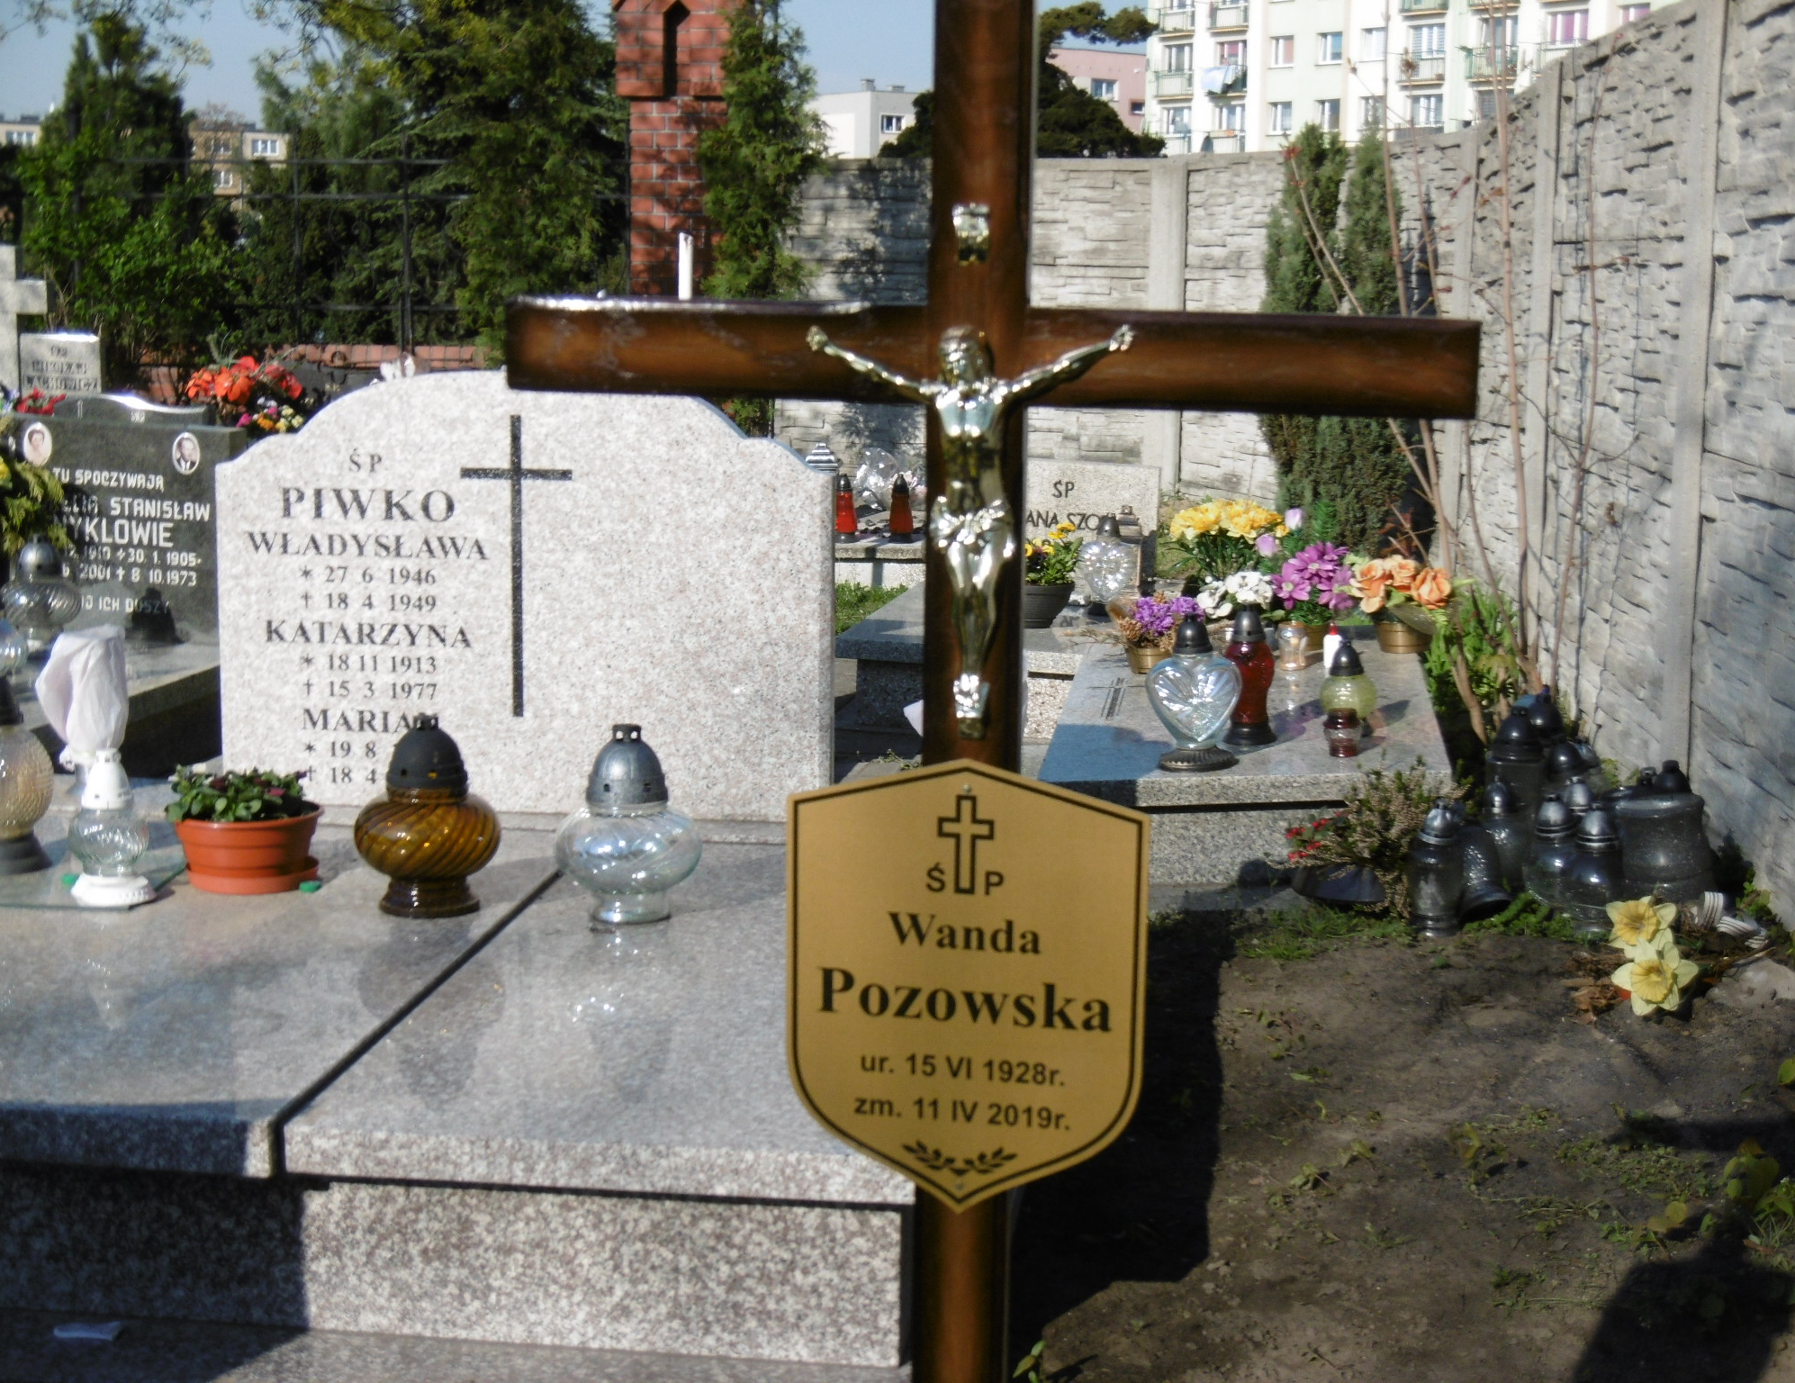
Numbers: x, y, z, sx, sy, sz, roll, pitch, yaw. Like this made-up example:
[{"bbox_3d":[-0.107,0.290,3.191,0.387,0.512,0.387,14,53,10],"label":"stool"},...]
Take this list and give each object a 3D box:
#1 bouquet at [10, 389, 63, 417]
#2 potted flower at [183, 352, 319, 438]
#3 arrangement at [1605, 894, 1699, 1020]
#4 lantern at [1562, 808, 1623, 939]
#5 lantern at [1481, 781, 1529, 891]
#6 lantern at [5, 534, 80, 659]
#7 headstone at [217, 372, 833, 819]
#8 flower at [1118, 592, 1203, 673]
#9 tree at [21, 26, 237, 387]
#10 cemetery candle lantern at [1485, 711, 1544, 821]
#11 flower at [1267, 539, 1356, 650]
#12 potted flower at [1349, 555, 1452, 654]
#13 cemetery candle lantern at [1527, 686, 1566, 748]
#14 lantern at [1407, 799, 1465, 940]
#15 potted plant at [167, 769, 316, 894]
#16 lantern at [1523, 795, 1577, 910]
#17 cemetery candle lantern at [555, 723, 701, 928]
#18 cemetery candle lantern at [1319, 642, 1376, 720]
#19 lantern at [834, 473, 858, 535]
[{"bbox_3d":[-2.873,-0.955,10.500,0.178,0.107,0.170,2,8,10],"label":"bouquet"},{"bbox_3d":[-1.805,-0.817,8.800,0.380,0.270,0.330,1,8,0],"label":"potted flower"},{"bbox_3d":[1.223,0.411,5.071,0.150,0.170,0.150,1,8,0],"label":"arrangement"},{"bbox_3d":[1.205,0.307,5.404,0.104,0.215,0.104,2,9,13],"label":"lantern"},{"bbox_3d":[1.166,0.263,5.984,0.100,0.215,0.100,1,8,0],"label":"lantern"},{"bbox_3d":[-1.811,-0.202,6.633,0.164,0.239,0.164,-2,9,-15],"label":"lantern"},{"bbox_3d":[-0.568,-0.152,4.779,0.955,0.669,0.080,2,8,10],"label":"headstone"},{"bbox_3d":[0.567,-0.129,6.780,0.180,0.165,0.170,1,8,0],"label":"flower"},{"bbox_3d":[-5.891,-3.665,24.000,1.628,3.045,1.600,2,8,10],"label":"tree"},{"bbox_3d":[1.257,0.199,6.394,0.118,0.320,0.118,1,8,7],"label":"cemetery candle lantern"},{"bbox_3d":[1.021,-0.239,7.739,0.214,0.264,0.204,1,8,7],"label":"flower"},{"bbox_3d":[1.074,-0.189,6.705,0.218,0.198,0.185,2,9,9],"label":"potted flower"},{"bbox_3d":[1.329,0.138,6.450,0.110,0.280,0.110,1,8,0],"label":"cemetery candle lantern"},{"bbox_3d":[0.996,0.325,5.806,0.105,0.247,0.105,1,8,7],"label":"lantern"},{"bbox_3d":[-0.985,0.201,4.741,0.230,0.175,0.225,1,8,0],"label":"potted plant"},{"bbox_3d":[1.174,0.285,5.605,0.105,0.202,0.105,2,9,12],"label":"lantern"},{"bbox_3d":[-0.317,0.154,3.724,0.172,0.227,0.172,0,8,-5],"label":"cemetery candle lantern"},{"bbox_3d":[0.856,-0.012,5.938,0.106,0.165,0.106,2,8,8],"label":"cemetery candle lantern"},{"bbox_3d":[-0.179,-0.653,11.034,0.086,0.215,0.086,0,8,-1],"label":"lantern"}]

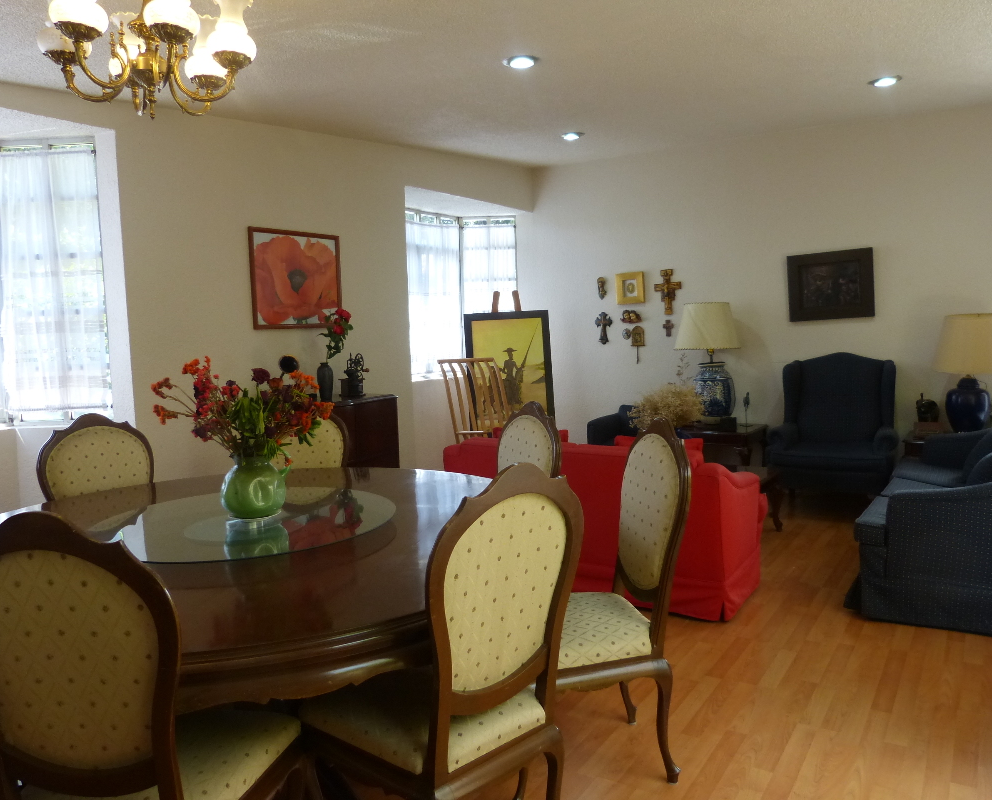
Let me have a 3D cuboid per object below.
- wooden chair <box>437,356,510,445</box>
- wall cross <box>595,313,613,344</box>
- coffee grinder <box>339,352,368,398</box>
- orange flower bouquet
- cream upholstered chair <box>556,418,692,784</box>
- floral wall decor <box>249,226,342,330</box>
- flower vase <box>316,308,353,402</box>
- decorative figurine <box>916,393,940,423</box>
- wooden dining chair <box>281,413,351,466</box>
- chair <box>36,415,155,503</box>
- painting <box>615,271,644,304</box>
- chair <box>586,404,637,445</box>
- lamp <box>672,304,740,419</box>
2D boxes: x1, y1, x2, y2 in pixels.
[{"bbox_3d":[0.128,0.296,5.103,0.740,1.120,0.600,3,7,38],"label":"wooden chair"},{"bbox_3d":[0.915,-0.608,6.561,0.162,0.273,0.025,1,6,33],"label":"wall cross"},{"bbox_3d":[-0.887,-0.160,4.824,0.163,0.282,0.135,-5,7,-31],"label":"coffee grinder"},{"bbox_3d":[-0.811,0.116,2.436,0.540,0.500,0.450,-1,6,0],"label":"orange flower bouquet"},{"bbox_3d":[0.282,0.606,2.391,0.555,1.085,0.510,-2,6,-11],"label":"cream upholstered chair"},{"bbox_3d":[-1.184,-0.713,4.634,0.030,0.572,0.700,3,7,33],"label":"floral wall decor"},{"bbox_3d":[-0.959,-0.251,4.470,0.200,0.530,0.170,-1,6,0],"label":"flower vase"},{"bbox_3d":[2.867,0.051,5.099,0.137,0.190,0.090,-4,6,-21],"label":"decorative figurine"},{"bbox_3d":[-0.834,0.532,3.275,0.500,1.050,0.580,-2,6,-6],"label":"wooden dining chair"},{"bbox_3d":[-1.340,0.591,2.906,0.555,1.085,0.510,2,7,30],"label":"chair"},{"bbox_3d":[1.109,-0.925,6.391,0.243,0.253,0.030,-2,5,34],"label":"painting"},{"bbox_3d":[1.273,0.357,6.149,0.840,0.740,0.800,2,7,33],"label":"chair"},{"bbox_3d":[1.547,-0.278,5.633,0.480,0.863,0.480,2,7,33],"label":"lamp"}]

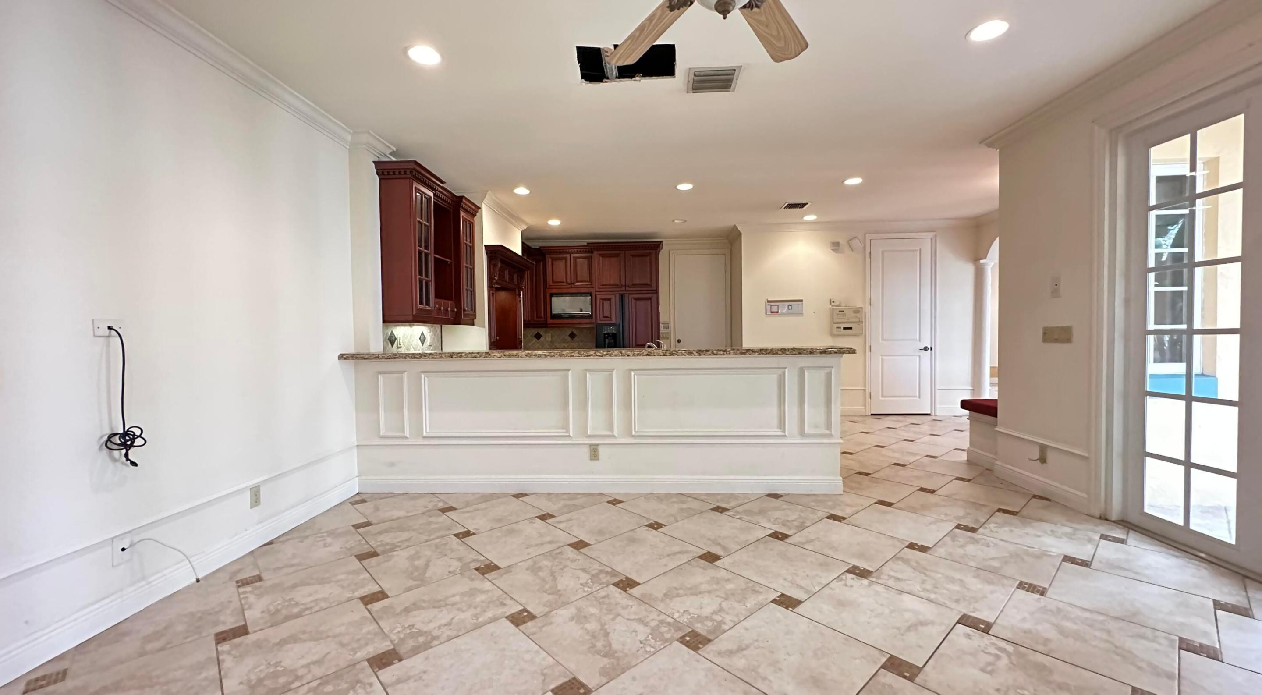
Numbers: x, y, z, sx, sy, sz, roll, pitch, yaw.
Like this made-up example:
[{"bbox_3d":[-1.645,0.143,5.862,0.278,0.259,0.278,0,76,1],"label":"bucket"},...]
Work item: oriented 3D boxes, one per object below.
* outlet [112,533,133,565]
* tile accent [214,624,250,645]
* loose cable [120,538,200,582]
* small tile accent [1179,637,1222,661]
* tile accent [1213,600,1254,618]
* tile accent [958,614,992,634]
[{"bbox_3d":[-2.180,0.869,2.193,0.010,0.119,0.078,-1,2,2],"label":"outlet"},{"bbox_3d":[-1.617,1.169,2.072,0.102,0.010,0.102,1,2,45],"label":"tile accent"},{"bbox_3d":[-2.150,1.006,2.346,0.050,0.315,0.343,-1,2,2],"label":"loose cable"},{"bbox_3d":[2.146,1.141,1.925,0.102,0.010,0.102,-3,3,-44],"label":"small tile accent"},{"bbox_3d":[2.555,1.113,2.161,0.102,0.010,0.102,1,2,45],"label":"tile accent"},{"bbox_3d":[1.424,1.142,2.106,0.102,0.010,0.102,-3,3,-44],"label":"tile accent"}]

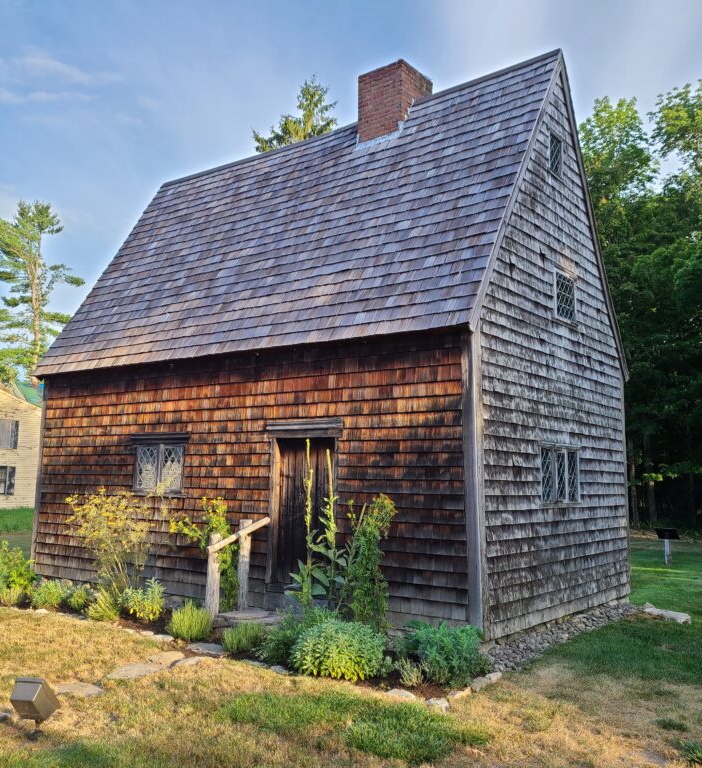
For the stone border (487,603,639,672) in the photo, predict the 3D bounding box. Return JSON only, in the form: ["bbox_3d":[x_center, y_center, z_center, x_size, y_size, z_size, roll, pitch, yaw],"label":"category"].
[{"bbox_3d":[2.709,2.825,9.041,0.580,0.120,5.000,-5,-9,37],"label":"stone border"}]

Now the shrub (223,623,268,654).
[{"bbox_3d":[-1.043,2.479,7.569,0.412,0.236,0.391,1,-7,0],"label":"shrub"}]

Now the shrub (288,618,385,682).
[{"bbox_3d":[-0.115,2.303,6.818,0.780,0.418,0.741,1,-7,0],"label":"shrub"}]

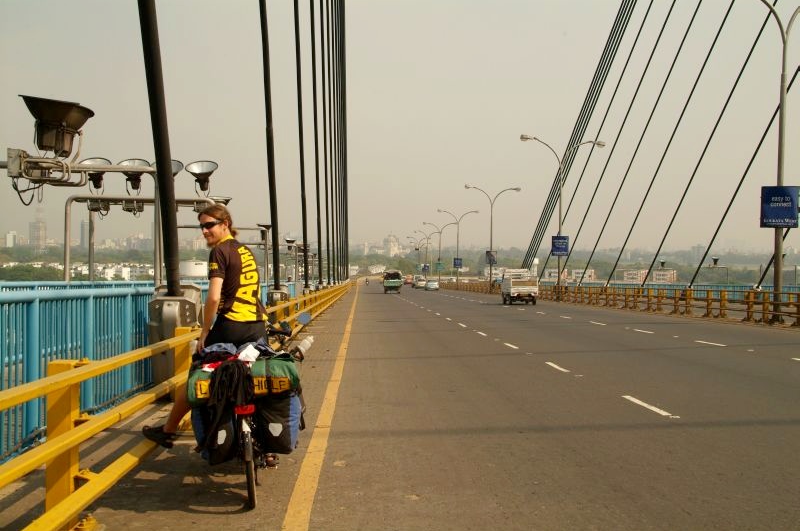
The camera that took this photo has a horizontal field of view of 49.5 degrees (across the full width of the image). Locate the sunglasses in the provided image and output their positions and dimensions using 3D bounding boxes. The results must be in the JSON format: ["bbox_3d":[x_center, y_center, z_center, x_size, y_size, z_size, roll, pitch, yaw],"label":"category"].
[{"bbox_3d":[-1.198,-0.252,5.500,0.145,0.050,0.120,-10,-6,43],"label":"sunglasses"}]

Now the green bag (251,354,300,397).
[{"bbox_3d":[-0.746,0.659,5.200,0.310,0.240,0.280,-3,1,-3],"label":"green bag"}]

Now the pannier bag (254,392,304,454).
[{"bbox_3d":[-0.738,0.950,5.250,0.250,0.380,0.310,-3,1,-3],"label":"pannier bag"}]

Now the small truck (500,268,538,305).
[{"bbox_3d":[6.616,1.165,48.398,1.520,1.930,3.800,1,-1,-3],"label":"small truck"}]

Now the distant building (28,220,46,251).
[{"bbox_3d":[-848.369,-71.380,2030.000,38.000,76.000,32.000,0,2,-24],"label":"distant building"}]

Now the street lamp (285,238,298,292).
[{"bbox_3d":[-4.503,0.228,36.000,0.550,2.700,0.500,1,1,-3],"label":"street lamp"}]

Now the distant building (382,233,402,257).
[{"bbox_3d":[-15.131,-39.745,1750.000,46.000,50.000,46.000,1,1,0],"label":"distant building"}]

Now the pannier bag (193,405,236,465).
[{"bbox_3d":[-1.120,1.005,5.250,0.230,0.380,0.310,-3,1,-3],"label":"pannier bag"}]

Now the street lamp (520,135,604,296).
[{"bbox_3d":[10.309,-3.055,55.200,5.300,10.600,0.400,1,1,-3],"label":"street lamp"}]

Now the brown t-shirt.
[{"bbox_3d":[-1.027,0.089,5.500,0.390,0.550,0.270,-4,-2,-24],"label":"brown t-shirt"}]

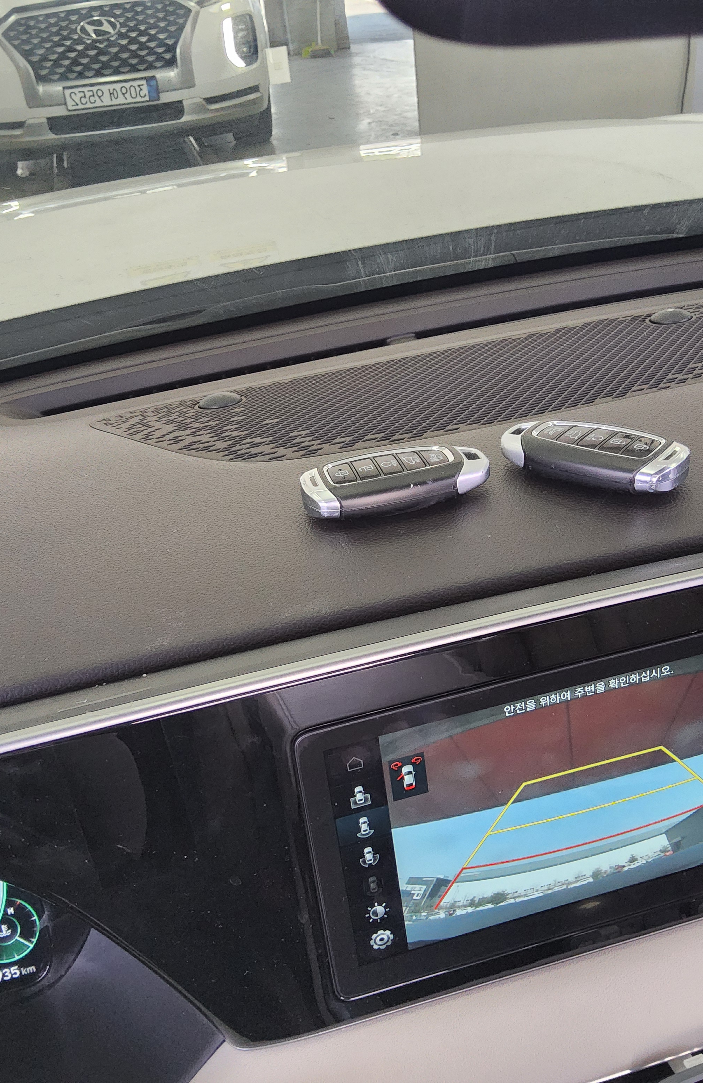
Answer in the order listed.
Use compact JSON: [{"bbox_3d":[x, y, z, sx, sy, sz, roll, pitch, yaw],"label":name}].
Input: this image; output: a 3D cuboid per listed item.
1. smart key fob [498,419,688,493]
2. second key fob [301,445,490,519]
[{"bbox_3d":[0.100,-0.036,0.432,0.078,0.015,0.037,12,34,31],"label":"smart key fob"},{"bbox_3d":[0.018,-0.025,0.431,0.078,0.015,0.037,-10,29,-5],"label":"second key fob"}]

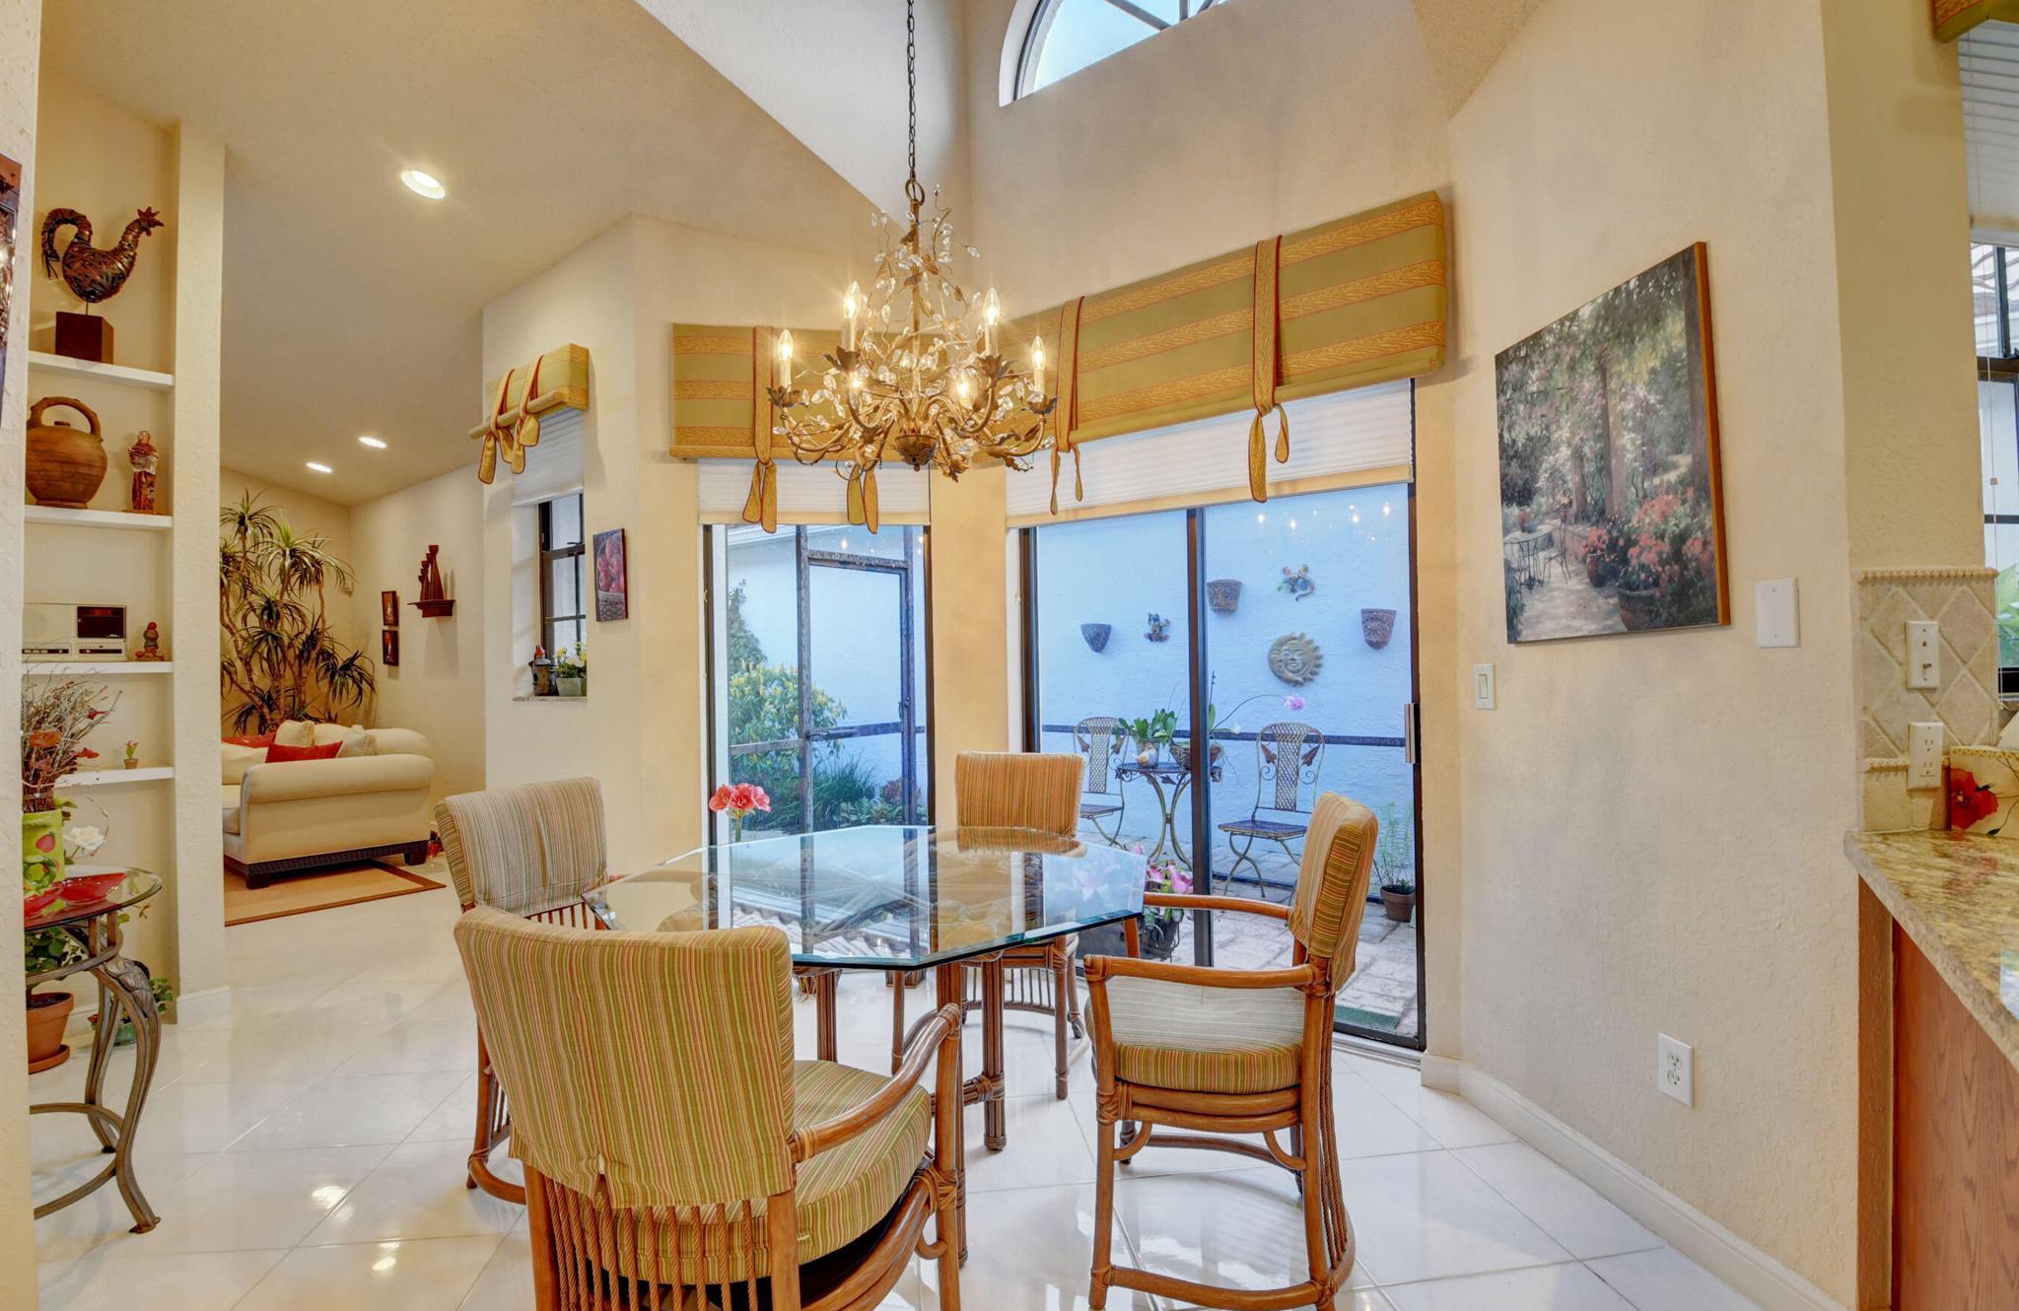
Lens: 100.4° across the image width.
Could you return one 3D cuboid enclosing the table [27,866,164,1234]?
[{"bbox_3d":[-2.231,0.902,1.841,0.840,0.720,0.520,-2,-2,37],"label":"table"}]

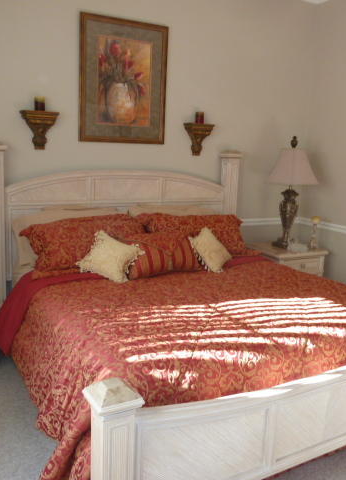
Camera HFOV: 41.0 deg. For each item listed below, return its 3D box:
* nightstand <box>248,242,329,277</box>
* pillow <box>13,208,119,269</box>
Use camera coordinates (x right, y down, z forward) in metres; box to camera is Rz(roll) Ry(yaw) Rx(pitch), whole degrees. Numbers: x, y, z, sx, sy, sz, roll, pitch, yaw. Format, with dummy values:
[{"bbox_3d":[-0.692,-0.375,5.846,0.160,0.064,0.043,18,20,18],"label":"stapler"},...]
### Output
[{"bbox_3d":[1.085,0.396,4.604,0.610,0.625,0.540,-4,12,-29],"label":"nightstand"},{"bbox_3d":[-0.773,-0.034,3.536,0.850,0.450,0.180,-4,-10,-29],"label":"pillow"}]

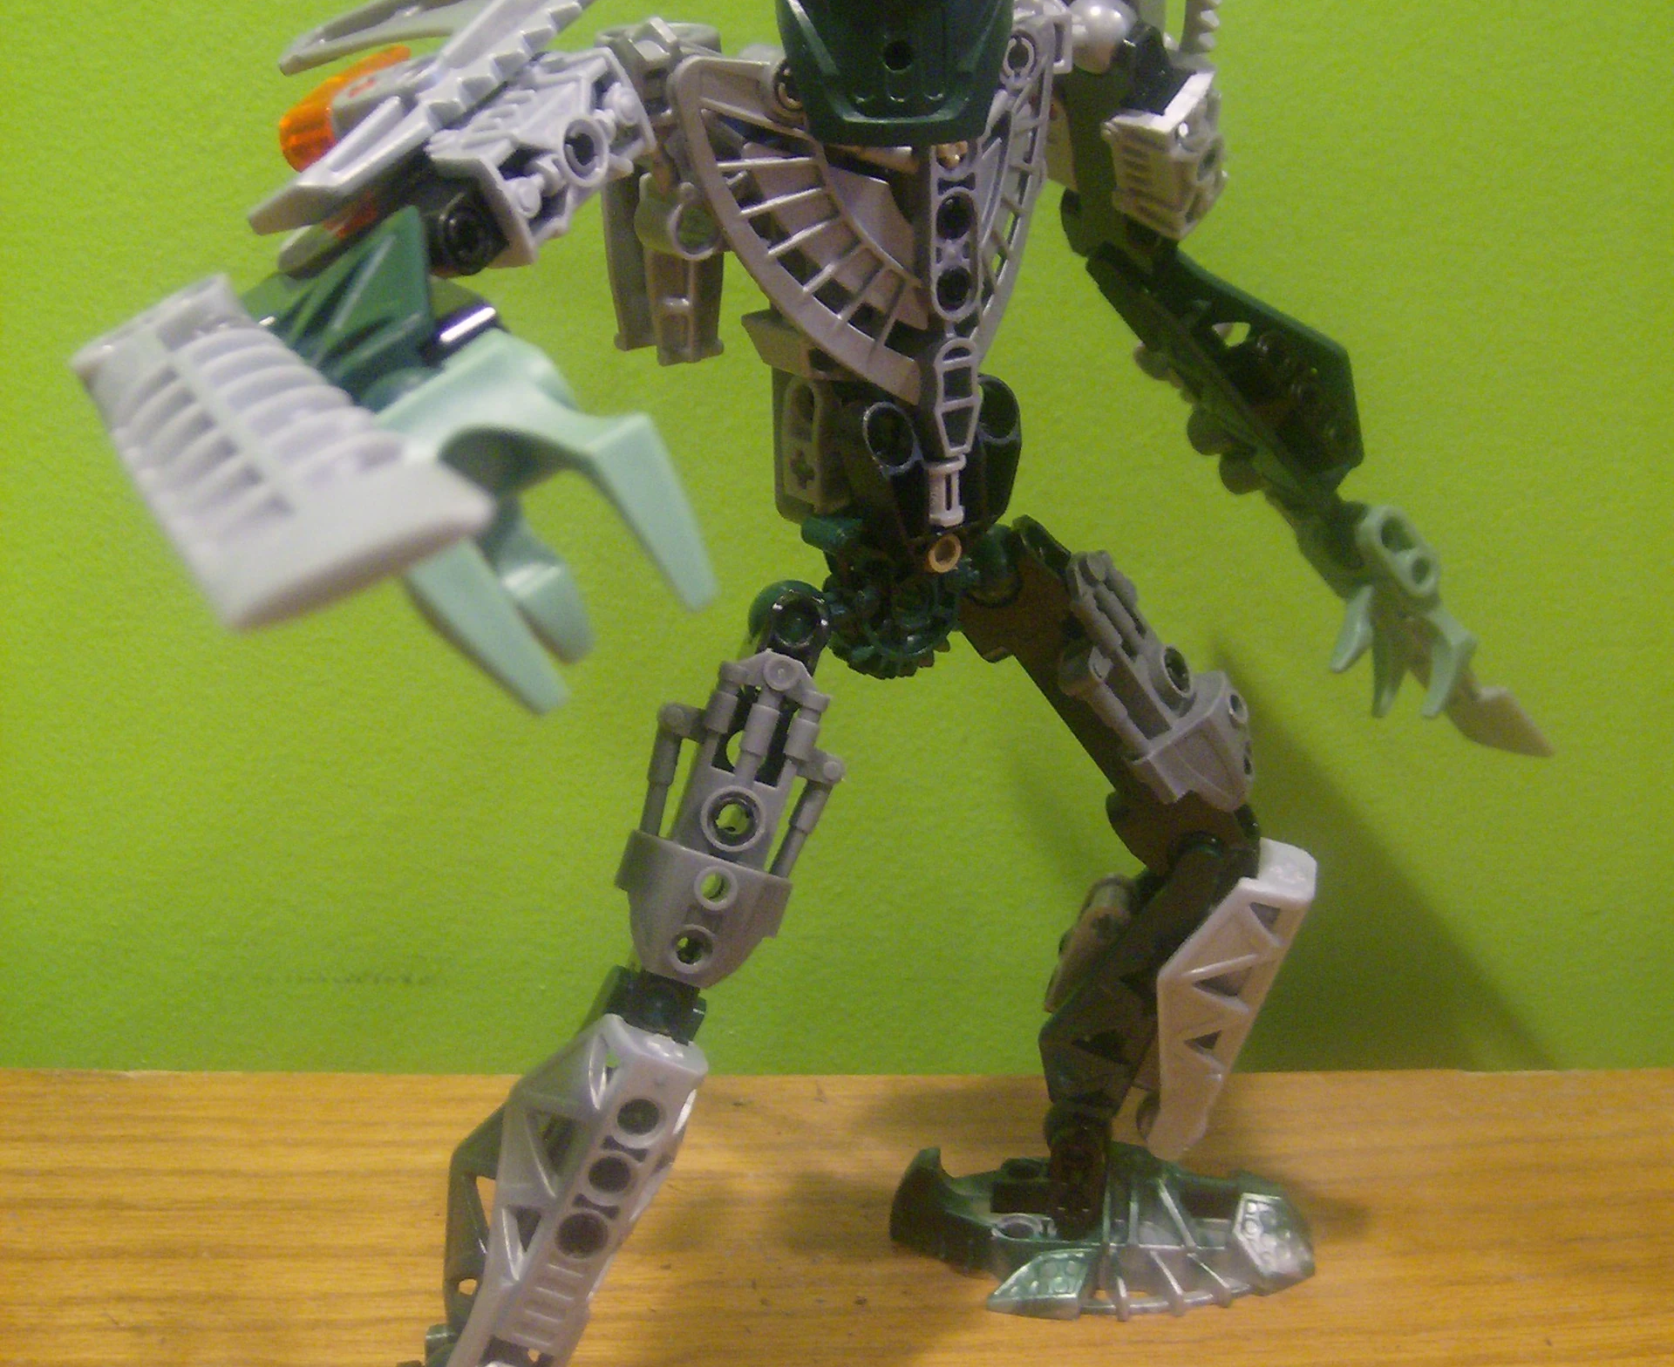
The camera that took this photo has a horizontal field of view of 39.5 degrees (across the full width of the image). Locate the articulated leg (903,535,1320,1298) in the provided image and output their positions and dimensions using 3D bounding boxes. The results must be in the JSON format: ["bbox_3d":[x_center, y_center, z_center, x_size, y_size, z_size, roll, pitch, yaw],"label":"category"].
[{"bbox_3d":[0.038,0.034,0.329,0.065,0.126,0.078,1,12,7],"label":"articulated leg"}]

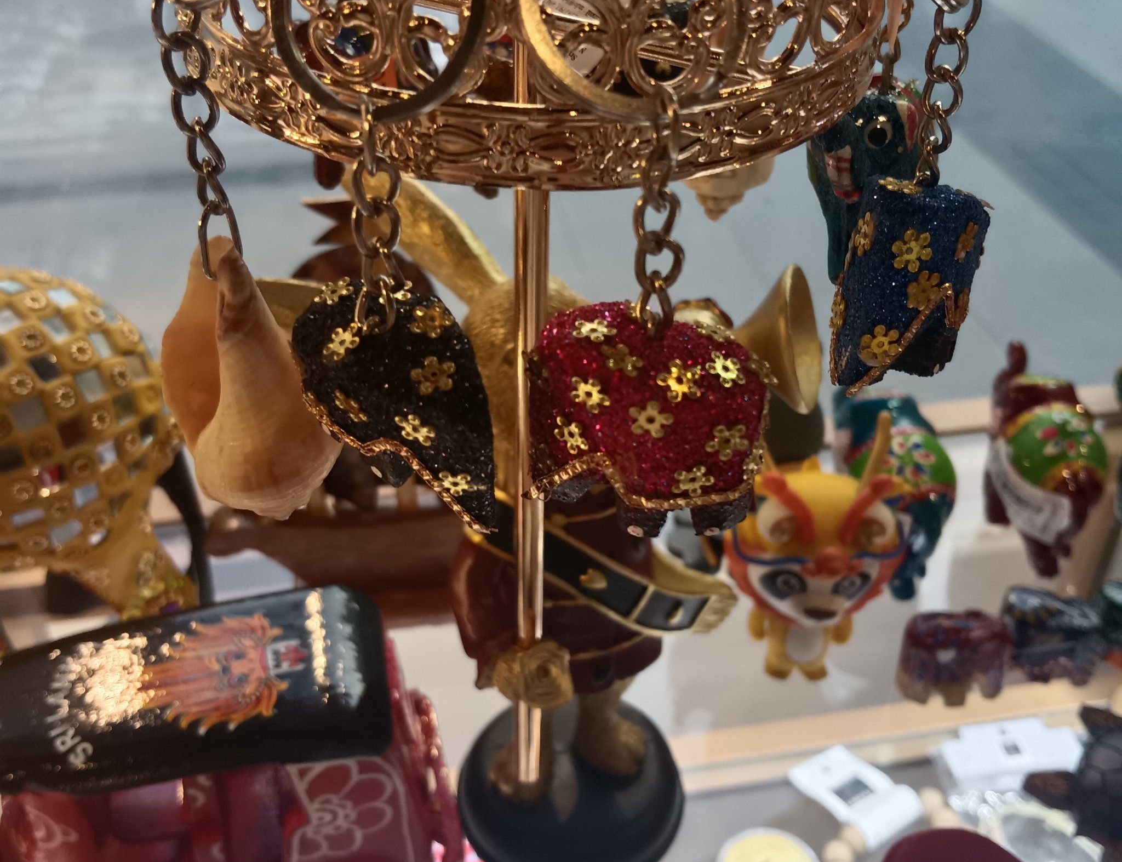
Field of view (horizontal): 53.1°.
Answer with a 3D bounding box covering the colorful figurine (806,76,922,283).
[{"bbox_3d":[0.067,-0.058,0.249,0.028,0.036,0.018,-24,46,-29],"label":"colorful figurine"}]

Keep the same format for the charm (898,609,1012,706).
[{"bbox_3d":[0.147,0.082,0.416,0.038,0.032,0.022,-3,39,-6],"label":"charm"}]

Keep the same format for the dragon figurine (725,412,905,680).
[{"bbox_3d":[0.086,0.040,0.386,0.062,0.108,0.054,3,38,2],"label":"dragon figurine"}]

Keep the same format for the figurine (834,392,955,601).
[{"bbox_3d":[0.138,0.023,0.457,0.032,0.072,0.063,-13,42,-18],"label":"figurine"}]

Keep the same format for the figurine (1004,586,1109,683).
[{"bbox_3d":[0.192,0.076,0.425,0.038,0.033,0.022,5,39,4],"label":"figurine"}]

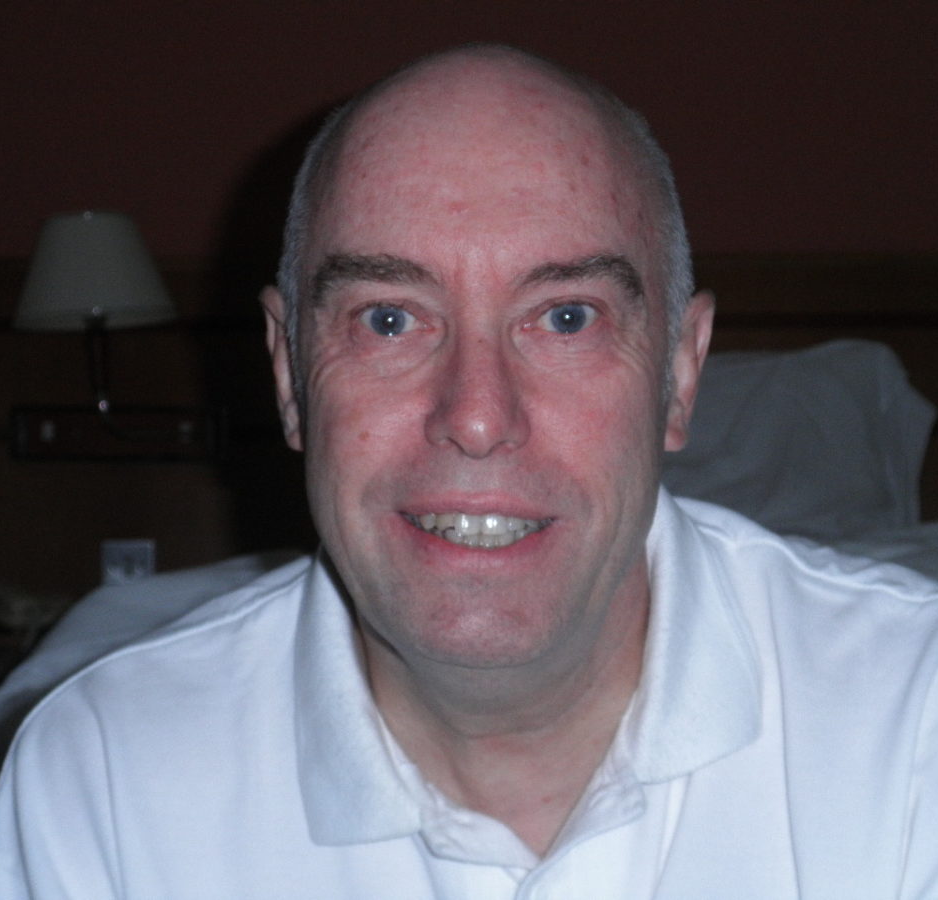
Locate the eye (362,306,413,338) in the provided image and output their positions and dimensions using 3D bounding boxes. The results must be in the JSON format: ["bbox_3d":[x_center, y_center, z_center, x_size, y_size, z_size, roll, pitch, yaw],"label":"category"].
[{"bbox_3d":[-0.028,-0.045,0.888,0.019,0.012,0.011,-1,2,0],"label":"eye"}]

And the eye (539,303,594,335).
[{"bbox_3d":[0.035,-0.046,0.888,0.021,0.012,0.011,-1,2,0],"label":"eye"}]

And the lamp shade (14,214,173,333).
[{"bbox_3d":[-0.518,-0.250,3.500,0.222,0.147,0.222,-2,-2,0],"label":"lamp shade"}]

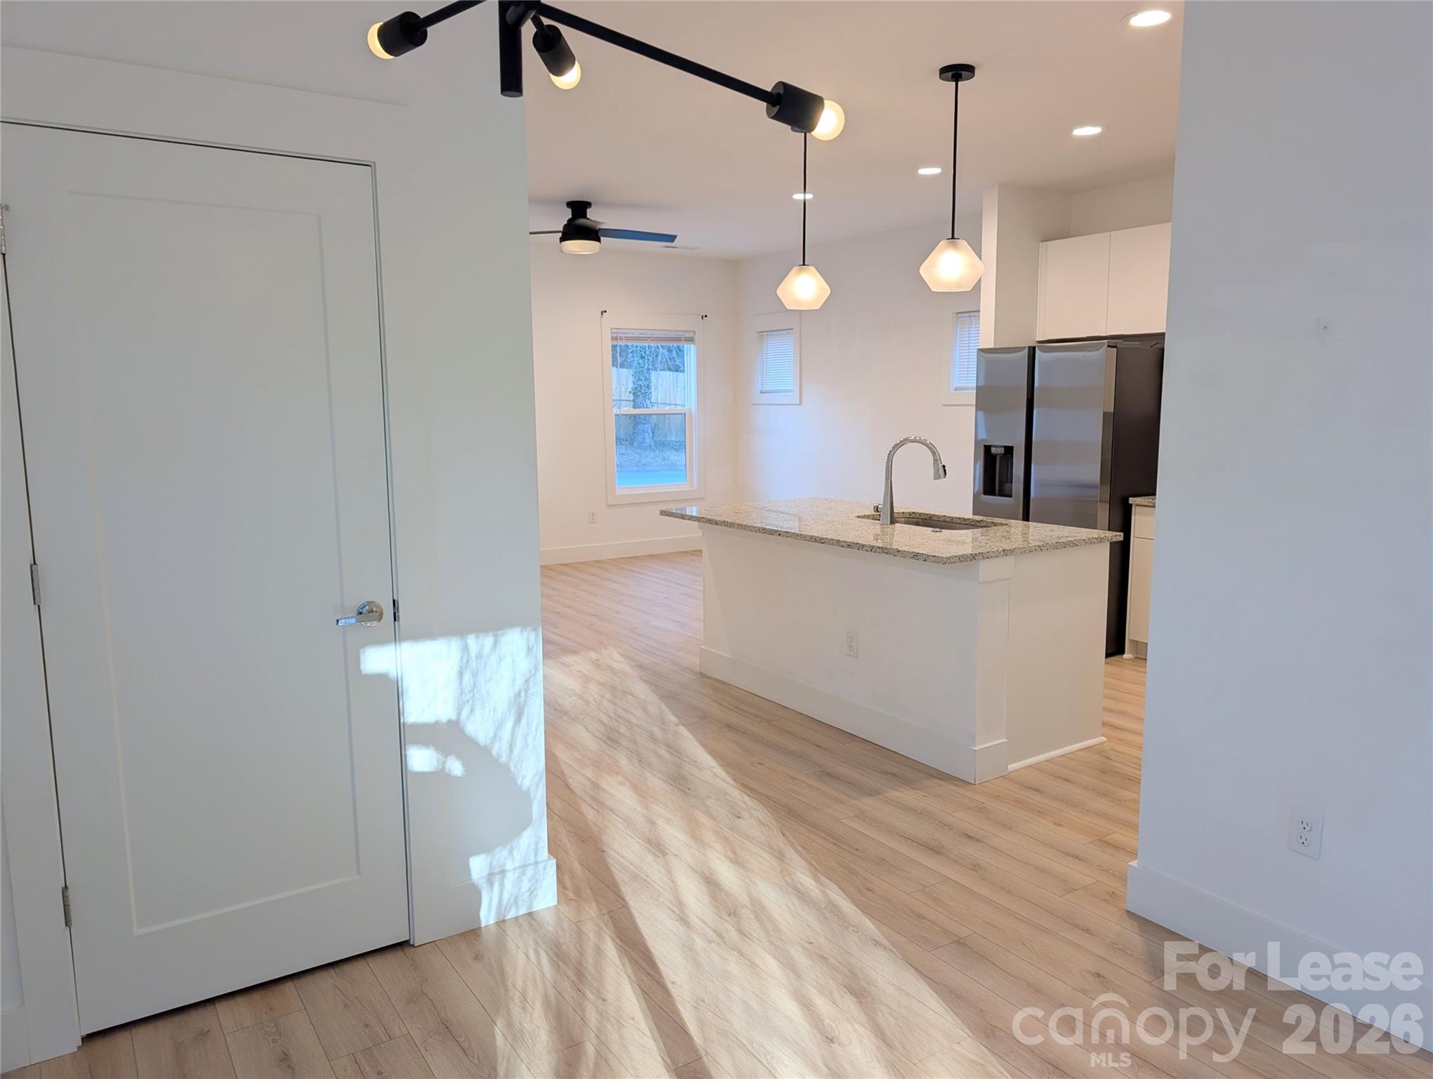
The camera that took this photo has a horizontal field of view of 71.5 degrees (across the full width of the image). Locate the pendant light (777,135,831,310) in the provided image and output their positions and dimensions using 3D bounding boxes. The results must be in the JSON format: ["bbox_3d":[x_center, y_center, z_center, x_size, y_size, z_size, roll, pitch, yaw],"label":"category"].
[{"bbox_3d":[0.438,-1.577,4.897,0.265,0.870,0.265,0,8,0],"label":"pendant light"}]

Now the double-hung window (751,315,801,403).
[{"bbox_3d":[0.582,-1.689,9.347,0.100,0.847,0.736,-6,10,-33],"label":"double-hung window"}]

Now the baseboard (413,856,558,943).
[{"bbox_3d":[-0.644,1.021,2.820,0.407,0.143,0.018,-6,10,-33],"label":"baseboard"}]

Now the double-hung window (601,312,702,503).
[{"bbox_3d":[-0.588,-1.236,9.454,1.098,1.765,0.100,-6,10,-33],"label":"double-hung window"}]

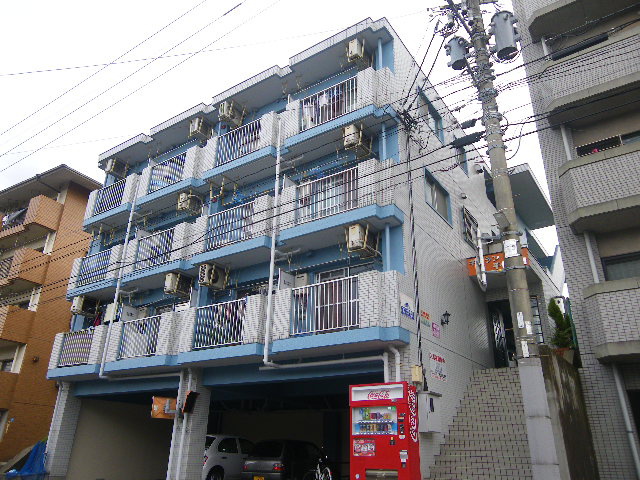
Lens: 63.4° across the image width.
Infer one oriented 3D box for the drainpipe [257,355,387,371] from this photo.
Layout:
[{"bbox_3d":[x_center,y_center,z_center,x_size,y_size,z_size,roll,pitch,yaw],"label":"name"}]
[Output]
[{"bbox_3d":[-0.048,2.690,11.250,3.339,0.101,0.101,-14,-28,32],"label":"drainpipe"}]

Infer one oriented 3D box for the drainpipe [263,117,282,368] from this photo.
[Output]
[{"bbox_3d":[-1.186,-0.286,13.286,0.103,6.971,0.103,-14,-28,32],"label":"drainpipe"}]

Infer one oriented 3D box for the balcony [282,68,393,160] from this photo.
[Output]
[{"bbox_3d":[0.567,-3.147,13.356,3.037,1.402,1.006,-14,-28,32],"label":"balcony"}]

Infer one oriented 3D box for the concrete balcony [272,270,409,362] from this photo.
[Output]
[{"bbox_3d":[0.455,1.700,11.231,3.037,1.402,1.006,-14,-28,32],"label":"concrete balcony"}]

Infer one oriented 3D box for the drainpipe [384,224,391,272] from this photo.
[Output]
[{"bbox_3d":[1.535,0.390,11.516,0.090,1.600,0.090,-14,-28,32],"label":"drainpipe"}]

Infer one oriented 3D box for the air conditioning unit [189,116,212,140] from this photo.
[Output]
[{"bbox_3d":[-3.846,-3.511,16.848,0.274,0.543,0.759,-14,-28,32],"label":"air conditioning unit"}]

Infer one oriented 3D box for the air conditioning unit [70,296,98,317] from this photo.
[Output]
[{"bbox_3d":[-8.024,2.322,17.786,0.270,0.540,0.740,-14,-28,32],"label":"air conditioning unit"}]

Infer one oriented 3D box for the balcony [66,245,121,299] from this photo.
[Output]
[{"bbox_3d":[-7.046,1.211,17.138,2.816,1.402,1.006,-14,-28,32],"label":"balcony"}]

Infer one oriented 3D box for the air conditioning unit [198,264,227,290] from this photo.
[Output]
[{"bbox_3d":[-2.979,1.077,14.486,0.270,0.540,0.740,-14,-28,32],"label":"air conditioning unit"}]

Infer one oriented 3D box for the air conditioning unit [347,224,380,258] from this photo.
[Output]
[{"bbox_3d":[0.997,0.051,11.907,0.270,0.540,0.740,-14,-28,32],"label":"air conditioning unit"}]

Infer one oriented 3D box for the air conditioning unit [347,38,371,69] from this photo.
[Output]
[{"bbox_3d":[1.082,-4.815,13.628,0.274,0.543,0.759,-14,-28,32],"label":"air conditioning unit"}]

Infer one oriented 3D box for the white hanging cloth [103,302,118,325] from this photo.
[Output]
[{"bbox_3d":[-6.802,2.426,16.985,0.425,0.612,0.217,-14,-28,32],"label":"white hanging cloth"}]

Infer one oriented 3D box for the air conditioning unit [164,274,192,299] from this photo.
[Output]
[{"bbox_3d":[-4.007,1.355,14.753,0.274,0.543,0.759,-14,-28,32],"label":"air conditioning unit"}]

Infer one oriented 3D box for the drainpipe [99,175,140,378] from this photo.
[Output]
[{"bbox_3d":[-6.398,0.911,16.736,0.103,6.914,0.103,-14,-28,32],"label":"drainpipe"}]

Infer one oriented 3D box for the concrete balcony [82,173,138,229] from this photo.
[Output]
[{"bbox_3d":[-6.991,-1.199,18.194,2.816,1.402,1.006,-14,-28,32],"label":"concrete balcony"}]

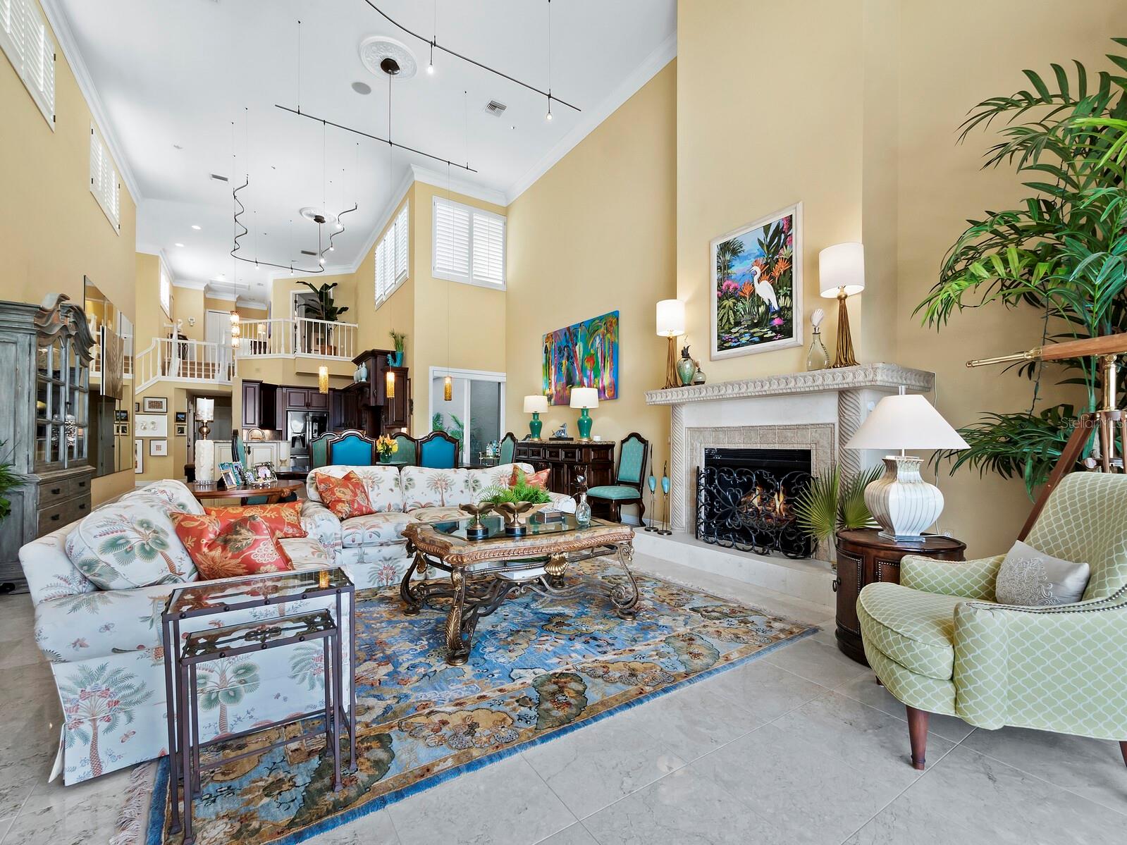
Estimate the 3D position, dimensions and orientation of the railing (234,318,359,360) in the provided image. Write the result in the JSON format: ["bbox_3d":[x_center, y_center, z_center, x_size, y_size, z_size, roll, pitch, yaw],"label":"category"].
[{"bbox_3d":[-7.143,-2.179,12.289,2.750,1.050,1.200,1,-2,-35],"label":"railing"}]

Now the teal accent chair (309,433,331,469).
[{"bbox_3d":[-3.134,0.763,6.163,0.540,1.245,0.620,1,-2,-35],"label":"teal accent chair"}]

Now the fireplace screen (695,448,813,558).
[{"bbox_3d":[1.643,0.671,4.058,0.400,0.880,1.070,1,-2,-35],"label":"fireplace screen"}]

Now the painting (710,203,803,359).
[{"bbox_3d":[1.706,-1.198,4.108,0.050,1.170,0.920,1,-2,-35],"label":"painting"}]

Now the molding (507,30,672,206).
[{"bbox_3d":[0.204,-4.690,7.445,0.158,0.152,5.072,2,-3,-34],"label":"molding"}]

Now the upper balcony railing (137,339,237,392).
[{"bbox_3d":[-9.463,-1.360,11.384,2.000,1.380,0.120,1,-2,-35],"label":"upper balcony railing"}]

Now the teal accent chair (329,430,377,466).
[{"bbox_3d":[-2.614,0.731,5.580,0.526,1.220,0.615,1,-2,-31],"label":"teal accent chair"}]

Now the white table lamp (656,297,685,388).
[{"bbox_3d":[1.088,-0.801,4.621,0.280,0.900,0.280,0,-2,0],"label":"white table lamp"}]

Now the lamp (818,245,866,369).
[{"bbox_3d":[2.133,-0.878,3.522,0.298,0.942,0.298,1,-2,-35],"label":"lamp"}]

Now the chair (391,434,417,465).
[{"bbox_3d":[-2.365,0.729,6.772,0.588,1.176,0.620,2,-3,-34],"label":"chair"}]

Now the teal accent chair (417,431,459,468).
[{"bbox_3d":[-1.687,0.740,5.984,0.526,1.220,0.615,1,-2,-31],"label":"teal accent chair"}]

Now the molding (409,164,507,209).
[{"bbox_3d":[-1.959,-4.526,8.871,1.964,0.198,0.139,1,-2,-35],"label":"molding"}]

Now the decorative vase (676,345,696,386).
[{"bbox_3d":[1.174,-0.530,4.357,0.174,0.394,0.174,1,-2,0],"label":"decorative vase"}]

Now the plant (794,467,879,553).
[{"bbox_3d":[2.004,0.715,3.355,0.496,0.784,0.546,1,-2,-35],"label":"plant"}]

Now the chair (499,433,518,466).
[{"bbox_3d":[-1.060,0.771,6.698,0.620,1.250,0.540,1,-2,-35],"label":"chair"}]

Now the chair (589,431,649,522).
[{"bbox_3d":[0.710,0.724,5.888,0.620,1.181,0.588,2,-3,-34],"label":"chair"}]

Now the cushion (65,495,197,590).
[{"bbox_3d":[-1.862,0.559,2.010,0.198,0.446,0.526,-22,2,-11],"label":"cushion"}]

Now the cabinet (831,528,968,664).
[{"bbox_3d":[1.781,0.936,2.419,0.580,0.585,0.580,-1,-2,18],"label":"cabinet"}]

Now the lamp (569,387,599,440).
[{"bbox_3d":[0.309,-0.125,6.649,0.420,0.793,0.420,1,-2,0],"label":"lamp"}]

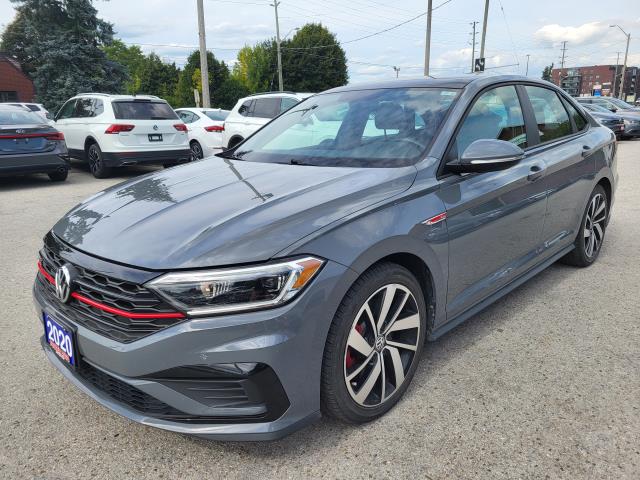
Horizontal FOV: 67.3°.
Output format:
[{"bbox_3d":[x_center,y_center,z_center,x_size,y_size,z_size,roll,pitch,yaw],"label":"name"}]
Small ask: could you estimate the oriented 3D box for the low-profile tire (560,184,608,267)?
[{"bbox_3d":[2.063,-0.124,3.793,0.225,0.655,0.660,13,20,43],"label":"low-profile tire"}]

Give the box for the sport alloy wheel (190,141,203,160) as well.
[{"bbox_3d":[-2.975,-2.140,11.994,0.220,0.635,0.635,-12,18,-36],"label":"sport alloy wheel"}]

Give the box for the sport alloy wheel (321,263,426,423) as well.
[{"bbox_3d":[0.186,0.398,1.963,0.225,0.660,0.660,12,20,43],"label":"sport alloy wheel"}]

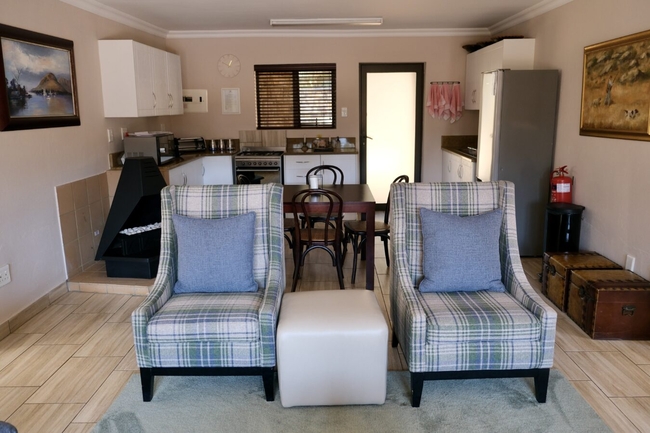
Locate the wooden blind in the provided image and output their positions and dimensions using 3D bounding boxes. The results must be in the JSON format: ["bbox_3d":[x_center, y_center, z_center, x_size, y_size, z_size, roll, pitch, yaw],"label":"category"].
[{"bbox_3d":[-0.407,-1.675,6.852,1.140,0.885,0.080,-1,13,0],"label":"wooden blind"}]

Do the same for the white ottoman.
[{"bbox_3d":[0.042,0.698,2.702,0.545,0.450,0.520,-1,13,-2],"label":"white ottoman"}]

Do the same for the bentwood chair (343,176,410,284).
[{"bbox_3d":[0.463,0.102,4.355,0.540,0.885,0.430,-2,13,-5],"label":"bentwood chair"}]

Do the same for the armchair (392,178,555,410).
[{"bbox_3d":[0.780,0.374,2.731,0.725,1.055,0.750,0,13,2],"label":"armchair"}]

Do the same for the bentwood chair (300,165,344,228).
[{"bbox_3d":[-0.009,-0.043,5.052,0.430,0.885,0.550,0,13,3],"label":"bentwood chair"}]

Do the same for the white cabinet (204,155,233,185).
[{"bbox_3d":[-1.399,-0.420,6.831,0.370,0.870,0.600,-1,13,0],"label":"white cabinet"}]

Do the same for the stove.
[{"bbox_3d":[-0.864,-0.448,6.822,0.620,0.915,0.600,-1,13,0],"label":"stove"}]

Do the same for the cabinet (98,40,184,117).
[{"bbox_3d":[-2.019,-1.515,5.528,0.345,0.727,1.520,-1,13,0],"label":"cabinet"}]

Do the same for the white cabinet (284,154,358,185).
[{"bbox_3d":[-0.042,-0.441,6.802,0.980,0.900,0.570,-1,13,0],"label":"white cabinet"}]

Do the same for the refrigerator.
[{"bbox_3d":[1.921,-0.535,5.000,0.590,1.825,0.530,-1,13,0],"label":"refrigerator"}]

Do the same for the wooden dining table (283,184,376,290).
[{"bbox_3d":[-0.034,0.154,4.491,0.930,0.745,0.940,-1,13,0],"label":"wooden dining table"}]

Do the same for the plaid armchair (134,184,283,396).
[{"bbox_3d":[-0.611,0.383,2.792,0.740,1.050,0.750,-1,13,0],"label":"plaid armchair"}]

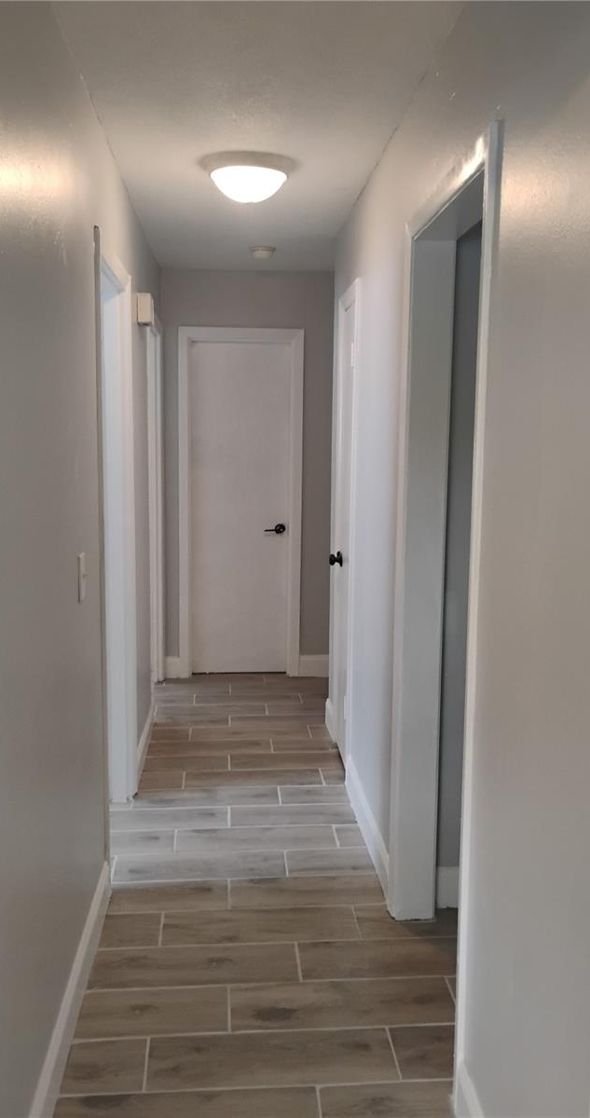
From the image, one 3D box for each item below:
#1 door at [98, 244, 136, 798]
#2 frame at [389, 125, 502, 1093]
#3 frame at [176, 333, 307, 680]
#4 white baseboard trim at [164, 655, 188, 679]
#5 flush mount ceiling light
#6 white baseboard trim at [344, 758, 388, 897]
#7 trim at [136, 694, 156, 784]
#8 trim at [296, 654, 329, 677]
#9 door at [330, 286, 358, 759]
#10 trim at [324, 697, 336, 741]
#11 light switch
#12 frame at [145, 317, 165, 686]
[{"bbox_3d":[-0.689,-0.011,3.266,0.129,2.109,0.901,0,8,-4],"label":"door"},{"bbox_3d":[0.403,0.125,2.298,0.139,2.095,0.870,0,8,-4],"label":"frame"},{"bbox_3d":[-0.330,-0.315,5.502,0.738,2.110,0.118,0,8,-4],"label":"frame"},{"bbox_3d":[-0.758,0.667,5.549,0.109,0.143,0.018,0,8,-4],"label":"white baseboard trim"},{"bbox_3d":[-0.166,-1.350,3.247,0.342,0.122,0.342,0,8,-4],"label":"flush mount ceiling light"},{"bbox_3d":[0.269,0.977,3.384,0.015,0.134,1.010,0,8,-4],"label":"white baseboard trim"},{"bbox_3d":[-0.706,0.851,4.285,0.015,0.134,0.891,0,8,-4],"label":"trim"},{"bbox_3d":[0.138,0.667,5.617,0.213,0.143,0.018,0,8,-4],"label":"trim"},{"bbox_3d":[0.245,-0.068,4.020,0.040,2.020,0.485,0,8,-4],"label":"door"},{"bbox_3d":[0.179,0.813,4.518,0.019,0.143,0.310,0,8,-4],"label":"trim"},{"bbox_3d":[-0.569,0.050,2.424,0.012,0.120,0.075,0,8,-4],"label":"light switch"},{"bbox_3d":[-0.819,-0.240,4.999,0.129,2.109,0.861,0,8,-4],"label":"frame"}]

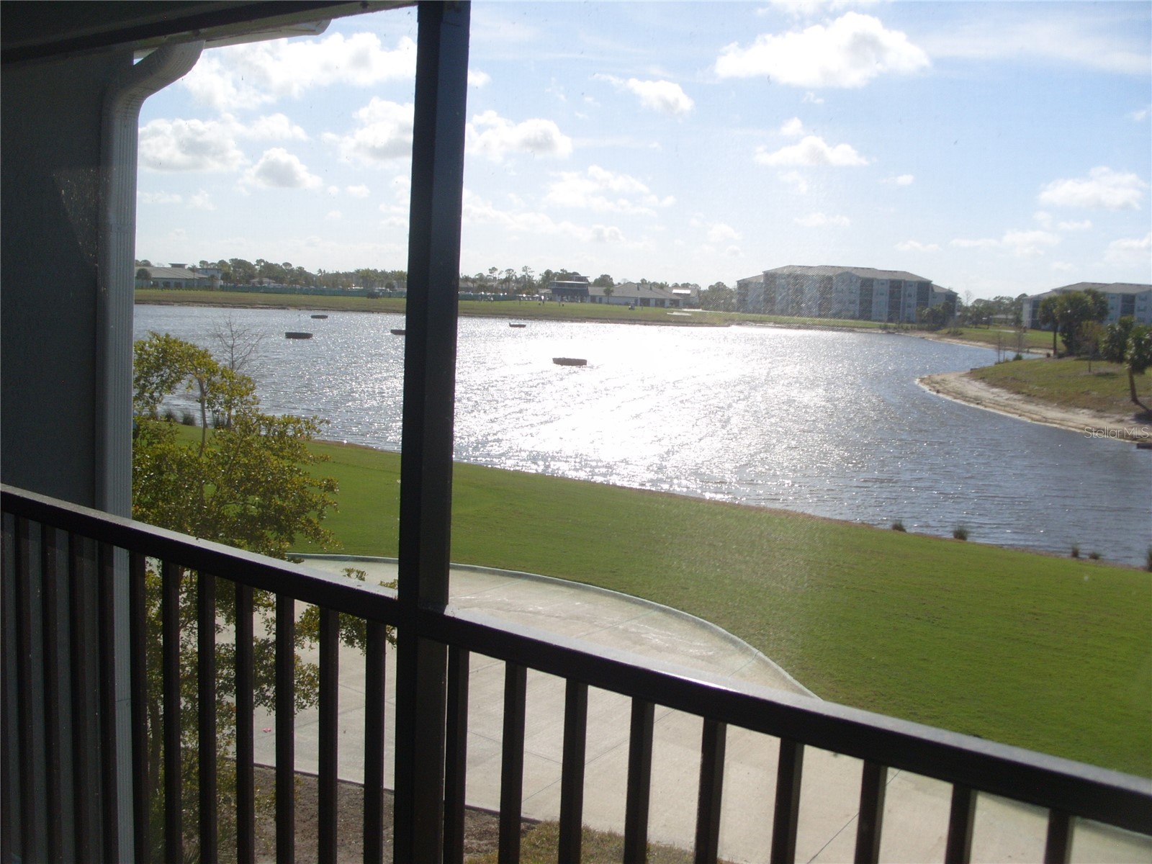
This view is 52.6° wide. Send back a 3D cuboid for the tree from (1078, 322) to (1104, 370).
[{"bbox_3d":[47.374,-7.896,107.000,2.300,4.400,2.300,6,7,23],"label":"tree"}]

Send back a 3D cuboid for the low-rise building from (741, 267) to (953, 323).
[{"bbox_3d":[82.195,-41.713,354.000,62.500,15.000,19.000,4,7,12],"label":"low-rise building"}]

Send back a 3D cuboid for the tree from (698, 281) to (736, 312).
[{"bbox_3d":[45.127,-43.259,372.000,11.300,9.200,10.000,3,7,7],"label":"tree"}]

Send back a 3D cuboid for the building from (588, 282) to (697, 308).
[{"bbox_3d":[23.729,-48.901,415.000,35.000,8.600,20.000,4,7,14],"label":"building"}]

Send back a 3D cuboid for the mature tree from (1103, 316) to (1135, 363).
[{"bbox_3d":[61.036,-10.244,131.000,3.600,5.000,3.500,6,7,24],"label":"mature tree"}]

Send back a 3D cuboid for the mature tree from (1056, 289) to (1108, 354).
[{"bbox_3d":[67.803,-14.706,156.000,6.500,8.300,6.000,6,7,23],"label":"mature tree"}]

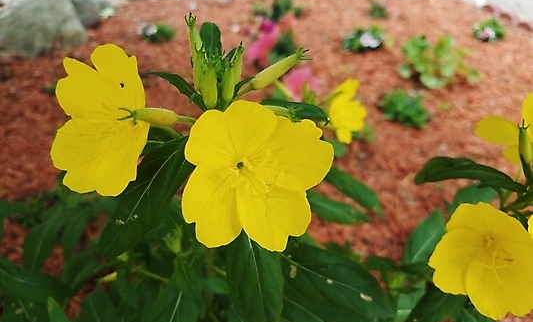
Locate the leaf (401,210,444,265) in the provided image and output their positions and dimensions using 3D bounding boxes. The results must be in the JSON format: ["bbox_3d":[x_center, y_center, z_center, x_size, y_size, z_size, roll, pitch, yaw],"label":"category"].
[{"bbox_3d":[0.108,0.053,0.275,0.025,0.008,0.046,32,90,27],"label":"leaf"}]

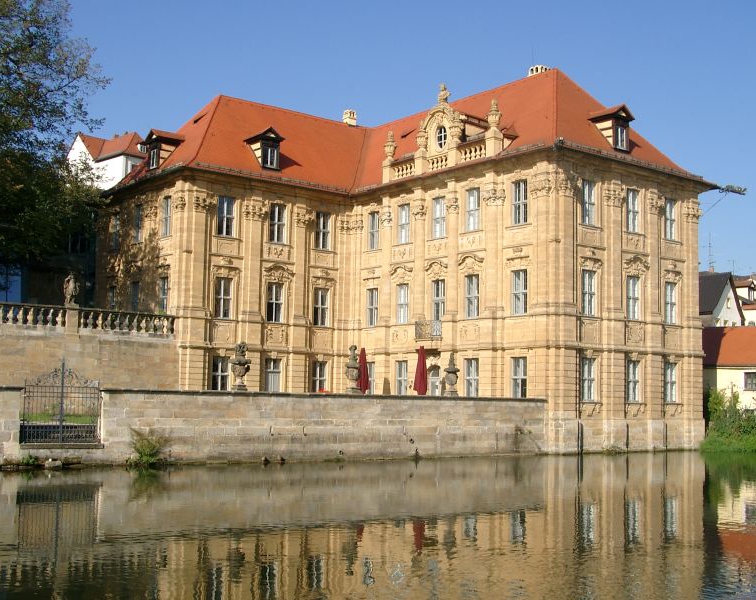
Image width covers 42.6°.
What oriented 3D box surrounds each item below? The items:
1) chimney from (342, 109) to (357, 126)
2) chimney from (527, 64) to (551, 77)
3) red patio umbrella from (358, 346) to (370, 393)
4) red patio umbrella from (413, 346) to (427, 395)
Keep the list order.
[{"bbox_3d":[-2.032,-13.111,70.642,0.803,1.214,0.629,5,-7,-38],"label":"chimney"},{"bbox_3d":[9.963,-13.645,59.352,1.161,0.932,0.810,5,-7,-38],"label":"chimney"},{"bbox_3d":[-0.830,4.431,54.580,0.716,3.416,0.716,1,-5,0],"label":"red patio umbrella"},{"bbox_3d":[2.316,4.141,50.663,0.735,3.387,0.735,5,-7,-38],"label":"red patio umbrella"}]

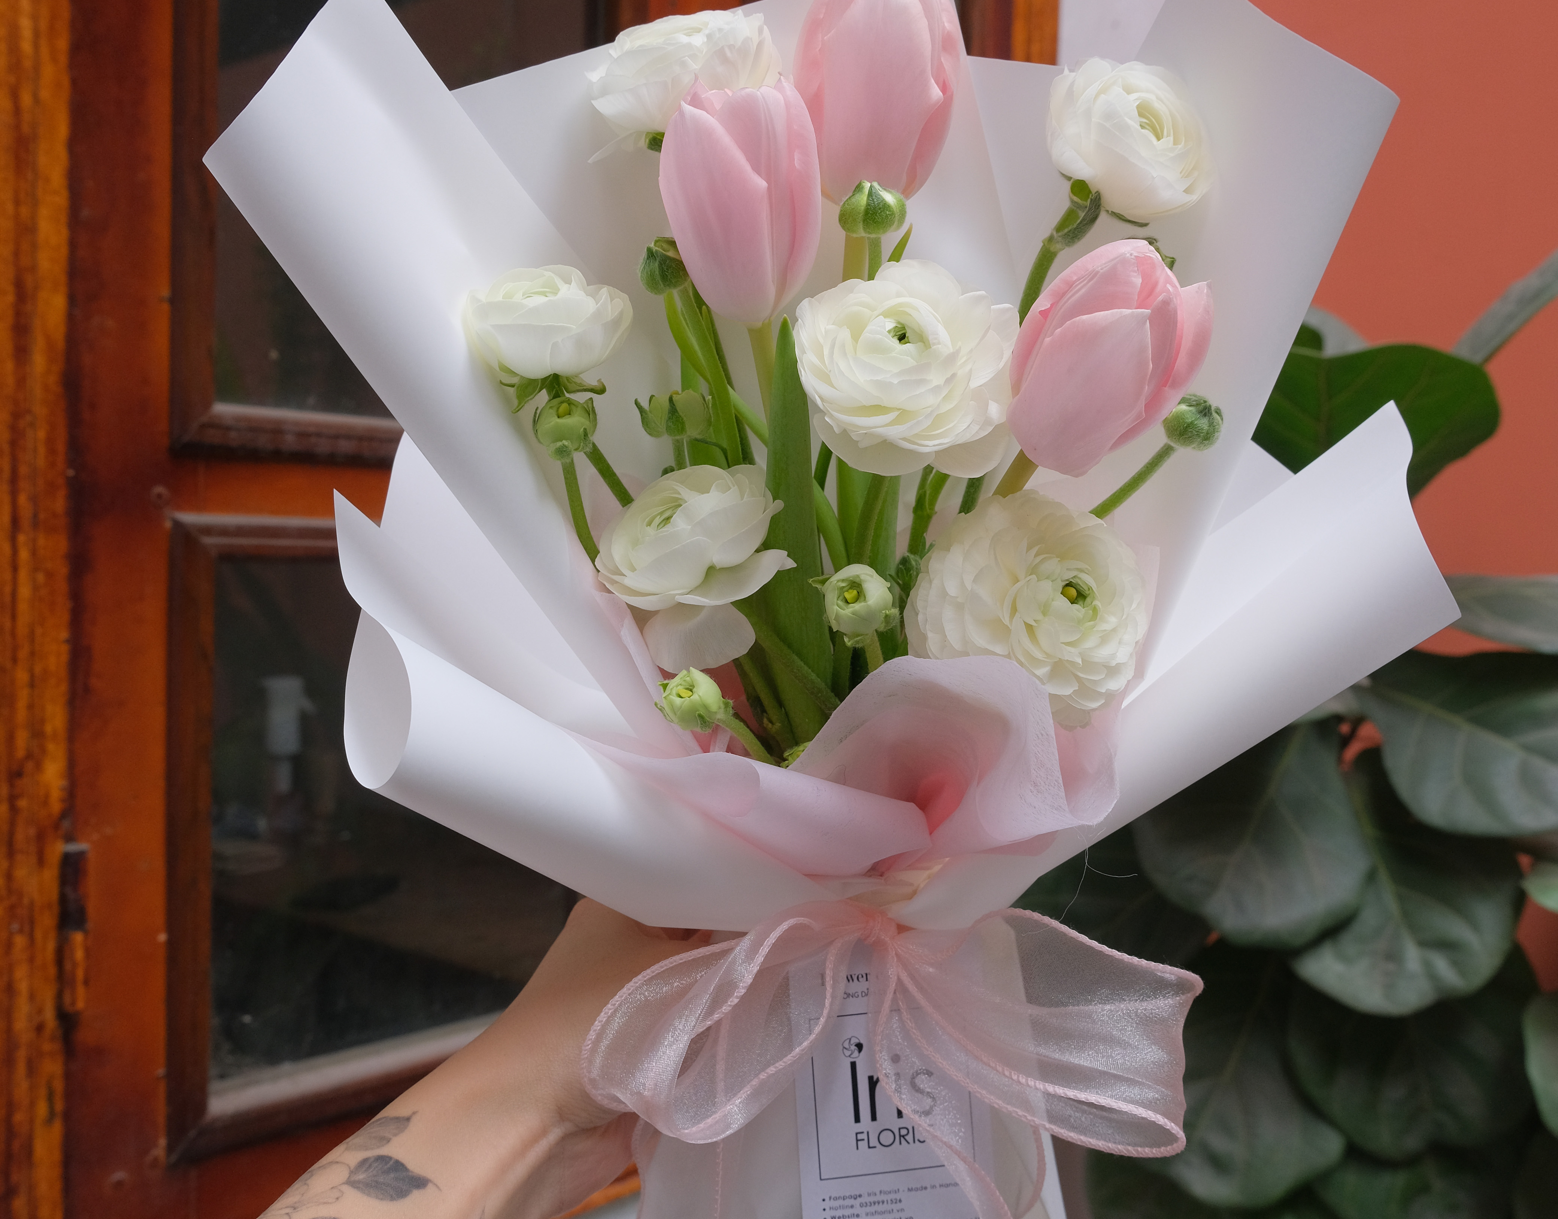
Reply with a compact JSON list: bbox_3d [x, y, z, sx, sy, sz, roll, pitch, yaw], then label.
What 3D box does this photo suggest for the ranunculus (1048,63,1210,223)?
[{"bbox_3d":[0.109,-0.146,0.505,0.049,0.049,0.043,-9,-30,-34],"label":"ranunculus"}]

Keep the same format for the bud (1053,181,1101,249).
[{"bbox_3d":[0.092,-0.122,0.500,0.014,0.021,0.013,24,3,0],"label":"bud"}]

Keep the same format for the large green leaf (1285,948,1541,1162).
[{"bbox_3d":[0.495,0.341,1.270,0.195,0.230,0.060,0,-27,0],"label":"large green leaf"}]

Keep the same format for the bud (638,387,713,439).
[{"bbox_3d":[-0.032,-0.060,0.495,0.023,0.017,0.021,1,2,0],"label":"bud"}]

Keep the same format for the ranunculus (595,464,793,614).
[{"bbox_3d":[-0.025,-0.019,0.465,0.056,0.036,0.052,-11,34,0],"label":"ranunculus"}]

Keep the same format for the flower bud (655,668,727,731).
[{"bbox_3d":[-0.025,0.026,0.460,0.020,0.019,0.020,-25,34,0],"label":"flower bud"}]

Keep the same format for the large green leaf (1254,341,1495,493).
[{"bbox_3d":[0.532,-0.162,1.450,0.220,0.160,0.120,2,3,17],"label":"large green leaf"}]

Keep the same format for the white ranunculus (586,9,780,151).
[{"bbox_3d":[-0.031,-0.171,0.525,0.059,0.043,0.059,-7,25,0],"label":"white ranunculus"}]

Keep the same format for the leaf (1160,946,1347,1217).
[{"bbox_3d":[0.423,0.424,1.480,0.205,0.240,0.070,2,-23,20],"label":"leaf"}]

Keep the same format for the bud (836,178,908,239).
[{"bbox_3d":[0.029,-0.122,0.495,0.021,0.018,0.021,2,0,0],"label":"bud"}]

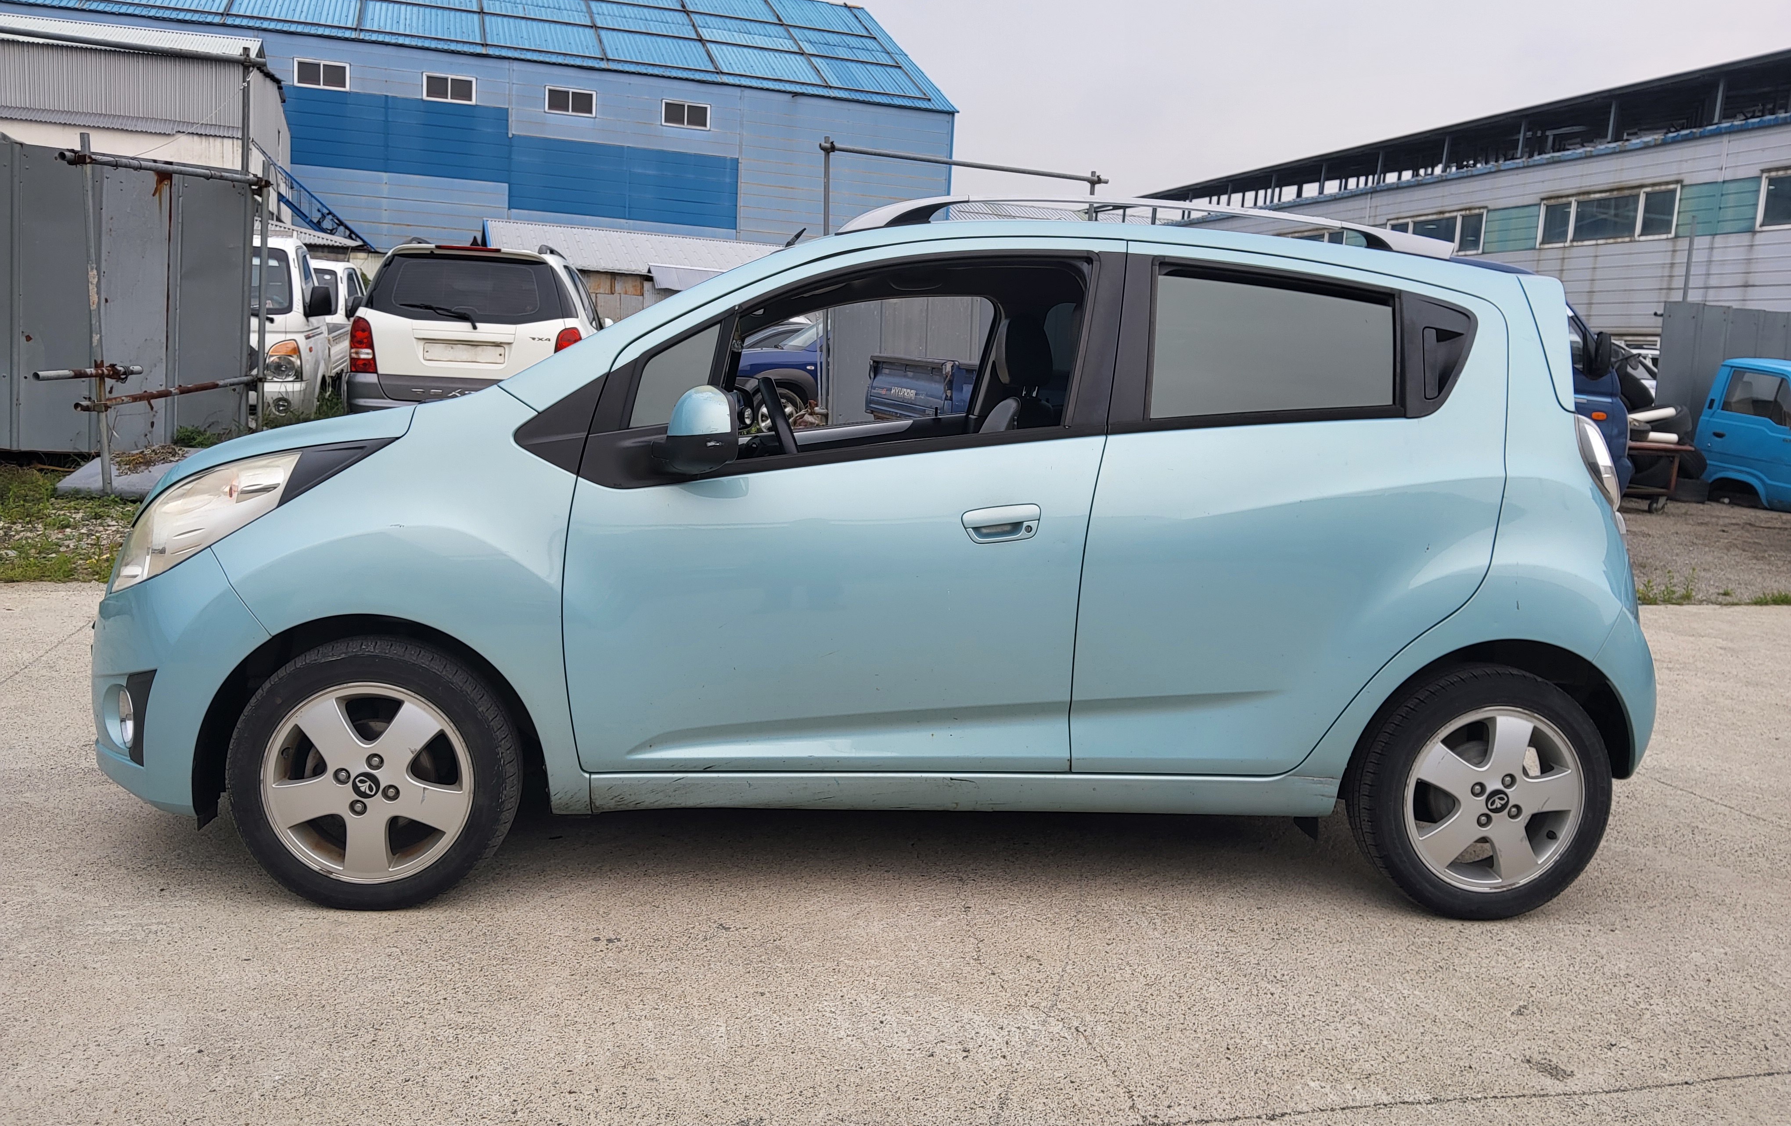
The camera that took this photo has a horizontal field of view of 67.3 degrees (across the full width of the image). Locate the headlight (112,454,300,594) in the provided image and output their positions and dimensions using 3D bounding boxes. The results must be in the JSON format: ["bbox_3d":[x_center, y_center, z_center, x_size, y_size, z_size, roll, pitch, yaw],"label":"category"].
[{"bbox_3d":[-1.435,-0.083,2.785,0.430,0.320,0.280,0,7,-20],"label":"headlight"}]

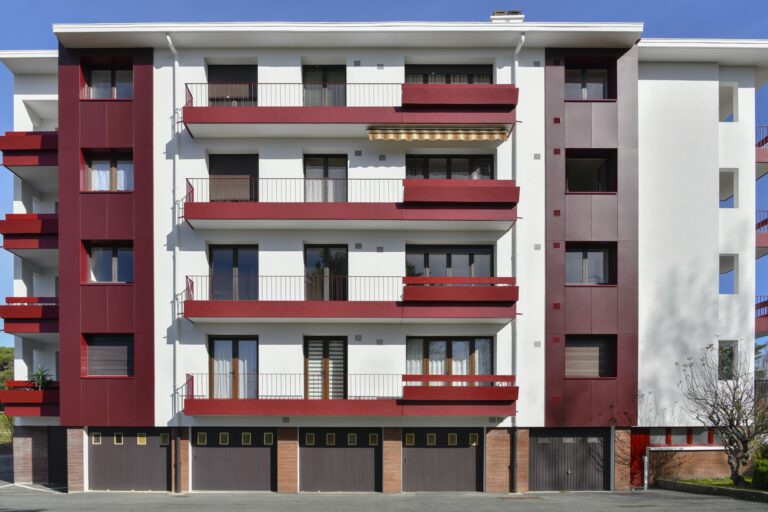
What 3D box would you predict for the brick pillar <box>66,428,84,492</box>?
[{"bbox_3d":[-9.212,6.111,17.850,0.523,1.942,0.380,0,0,0],"label":"brick pillar"}]

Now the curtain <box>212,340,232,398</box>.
[{"bbox_3d":[-5.083,3.596,18.800,0.629,1.904,0.120,0,0,0],"label":"curtain"}]

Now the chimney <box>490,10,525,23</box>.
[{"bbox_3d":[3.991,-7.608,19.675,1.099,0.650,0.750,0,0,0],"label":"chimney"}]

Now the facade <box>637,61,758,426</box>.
[{"bbox_3d":[9.903,-0.399,19.050,3.750,11.600,0.400,0,0,0],"label":"facade"}]

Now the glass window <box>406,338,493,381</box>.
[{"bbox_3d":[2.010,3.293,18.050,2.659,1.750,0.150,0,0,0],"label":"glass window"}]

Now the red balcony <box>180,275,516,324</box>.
[{"bbox_3d":[-0.967,1.199,17.250,9.420,1.240,1.200,0,0,0],"label":"red balcony"}]

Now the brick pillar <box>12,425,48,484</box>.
[{"bbox_3d":[-11.469,6.464,19.600,1.160,1.930,0.450,0,0,0],"label":"brick pillar"}]

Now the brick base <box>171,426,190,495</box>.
[{"bbox_3d":[-6.218,6.241,18.475,0.611,1.971,0.450,0,0,0],"label":"brick base"}]

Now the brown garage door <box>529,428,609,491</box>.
[{"bbox_3d":[5.569,6.134,17.980,2.438,1.911,0.120,0,0,0],"label":"brown garage door"}]

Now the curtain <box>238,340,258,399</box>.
[{"bbox_3d":[-4.124,3.485,18.180,0.600,1.840,0.100,0,0,0],"label":"curtain"}]

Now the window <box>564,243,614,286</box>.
[{"bbox_3d":[6.187,0.279,18.050,1.556,1.254,0.150,0,0,0],"label":"window"}]

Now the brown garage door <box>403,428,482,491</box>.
[{"bbox_3d":[1.788,6.182,18.100,2.460,1.960,0.100,0,0,0],"label":"brown garage door"}]

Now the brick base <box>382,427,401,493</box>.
[{"bbox_3d":[0.261,6.089,17.850,0.583,1.987,0.350,0,0,0],"label":"brick base"}]

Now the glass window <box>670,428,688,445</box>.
[{"bbox_3d":[9.449,5.772,19.100,0.560,0.510,0.060,0,0,0],"label":"glass window"}]

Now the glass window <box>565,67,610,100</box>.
[{"bbox_3d":[6.354,-5.367,18.650,1.436,1.100,0.150,0,0,0],"label":"glass window"}]

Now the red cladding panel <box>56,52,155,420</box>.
[{"bbox_3d":[-8.260,-0.573,17.780,2.858,11.297,0.250,0,0,0],"label":"red cladding panel"}]

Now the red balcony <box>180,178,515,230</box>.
[{"bbox_3d":[-0.953,-1.574,17.250,9.420,1.240,1.200,0,0,0],"label":"red balcony"}]

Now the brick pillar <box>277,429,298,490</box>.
[{"bbox_3d":[-2.971,6.225,18.475,0.626,2.001,0.450,0,0,0],"label":"brick pillar"}]

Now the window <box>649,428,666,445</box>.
[{"bbox_3d":[8.746,5.772,19.100,0.560,0.510,0.060,0,0,0],"label":"window"}]

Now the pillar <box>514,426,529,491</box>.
[{"bbox_3d":[4.201,6.241,18.460,0.428,1.971,0.420,0,0,0],"label":"pillar"}]

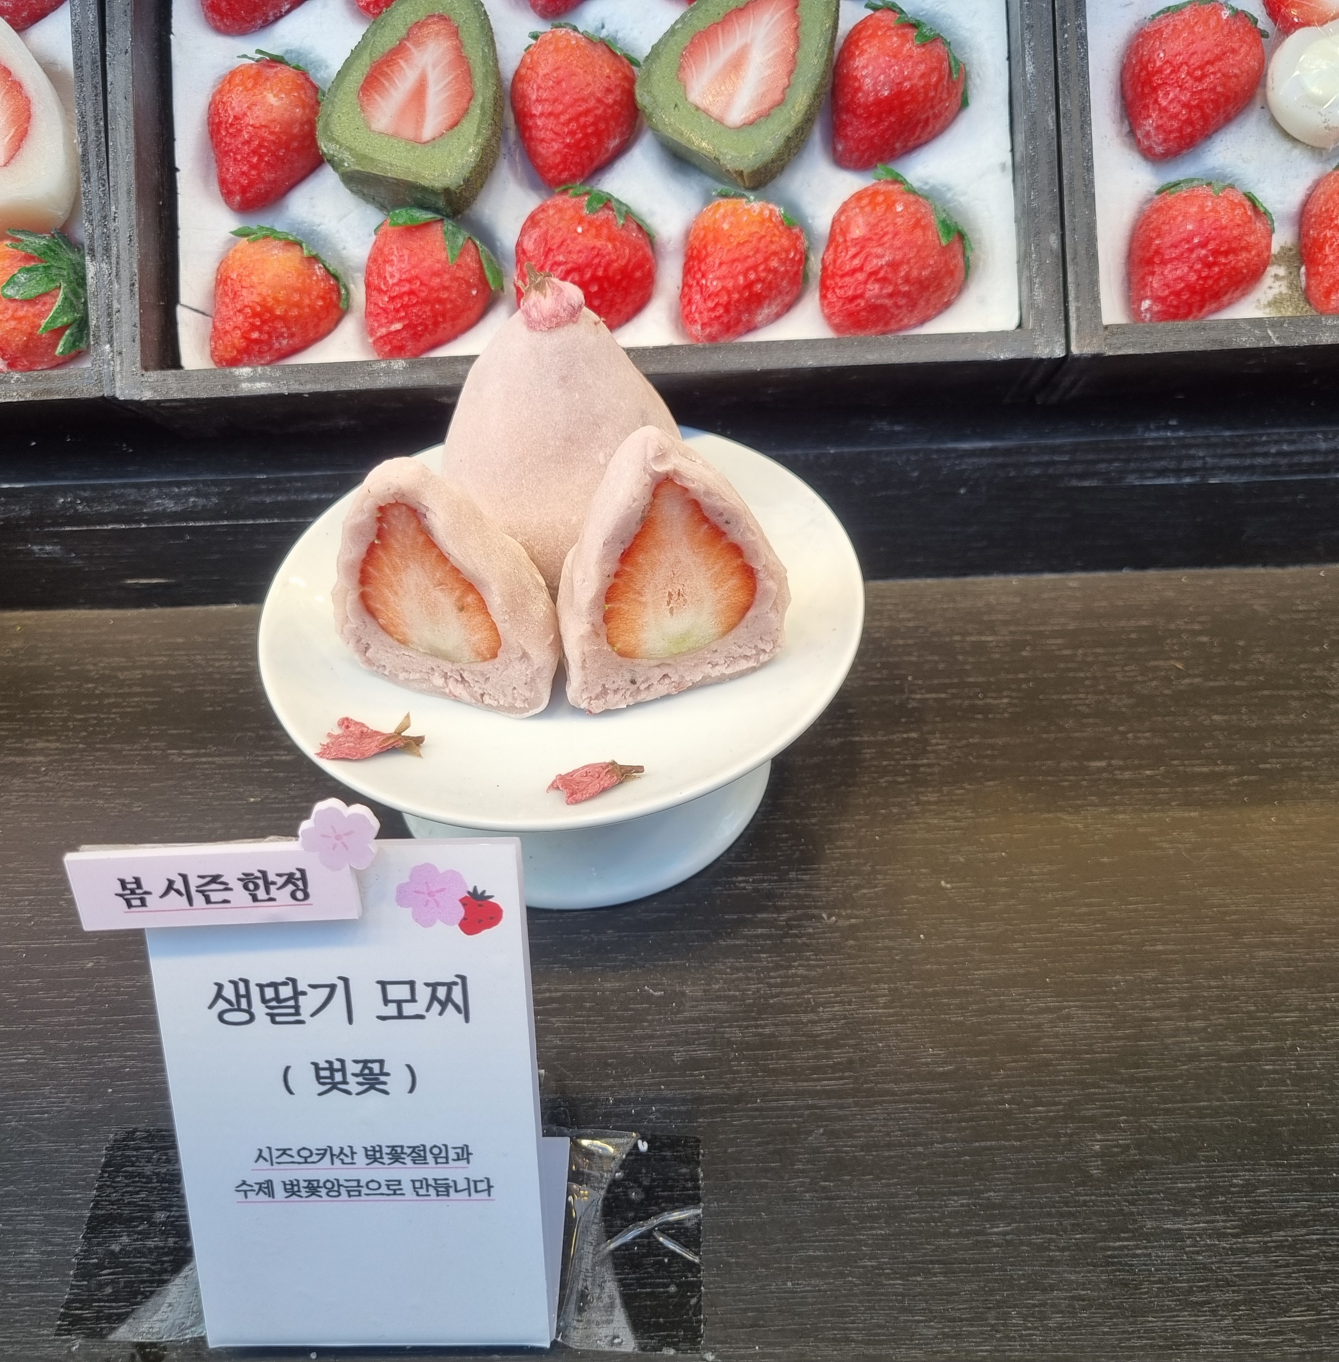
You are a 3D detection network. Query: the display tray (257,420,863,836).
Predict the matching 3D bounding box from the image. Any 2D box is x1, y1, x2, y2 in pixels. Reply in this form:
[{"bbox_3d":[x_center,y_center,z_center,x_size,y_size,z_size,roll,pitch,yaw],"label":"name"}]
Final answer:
[{"bbox_3d":[-0.027,-0.017,0.355,0.154,0.018,0.154,-2,45,2],"label":"display tray"}]

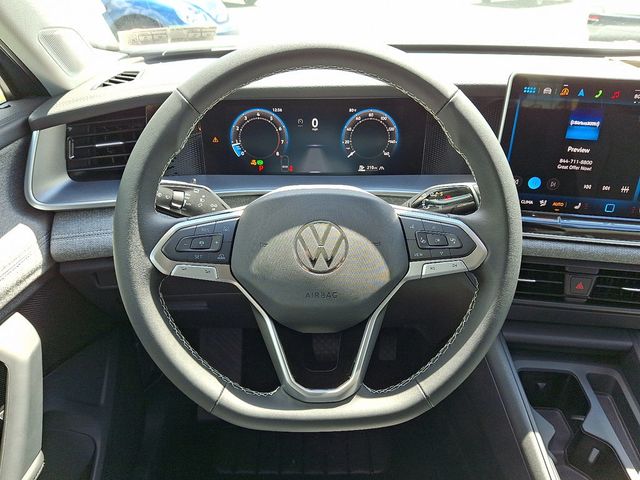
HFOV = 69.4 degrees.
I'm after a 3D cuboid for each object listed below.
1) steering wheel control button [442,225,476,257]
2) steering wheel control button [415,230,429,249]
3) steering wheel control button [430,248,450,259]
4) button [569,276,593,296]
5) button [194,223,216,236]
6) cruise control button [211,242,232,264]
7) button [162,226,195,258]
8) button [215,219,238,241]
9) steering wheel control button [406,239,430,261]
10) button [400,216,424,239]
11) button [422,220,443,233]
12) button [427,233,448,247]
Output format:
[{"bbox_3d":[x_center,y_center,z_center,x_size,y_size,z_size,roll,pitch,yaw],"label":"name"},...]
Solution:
[{"bbox_3d":[0.129,0.001,0.430,0.029,0.029,0.007,-1,-4,8],"label":"steering wheel control button"},{"bbox_3d":[0.095,0.000,0.435,0.012,0.016,0.007,-1,-4,8],"label":"steering wheel control button"},{"bbox_3d":[0.112,0.013,0.432,0.018,0.009,0.007,-1,-4,8],"label":"steering wheel control button"},{"bbox_3d":[0.367,0.064,0.654,0.031,0.029,0.010,3,16,6],"label":"button"},{"bbox_3d":[-0.107,-0.010,0.434,0.019,0.013,0.007,1,-4,-8],"label":"button"},{"bbox_3d":[-0.091,0.012,0.435,0.018,0.022,0.007,1,-4,-8],"label":"cruise control button"},{"bbox_3d":[-0.130,0.003,0.430,0.029,0.029,0.007,1,-4,-8],"label":"button"},{"bbox_3d":[-0.088,-0.010,0.437,0.021,0.020,0.007,1,-4,-8],"label":"button"},{"bbox_3d":[0.092,0.009,0.435,0.021,0.020,0.007,-1,-4,8],"label":"steering wheel control button"},{"bbox_3d":[0.086,-0.012,0.437,0.020,0.020,0.007,-1,-4,8],"label":"button"},{"bbox_3d":[0.105,-0.012,0.434,0.018,0.011,0.007,-1,-4,8],"label":"button"},{"bbox_3d":[0.110,0.000,0.433,0.019,0.013,0.007,-1,-4,8],"label":"button"}]

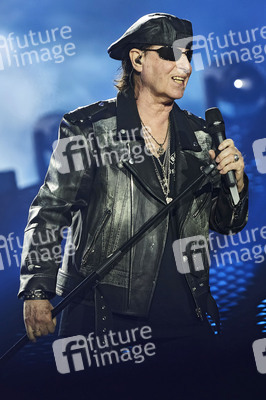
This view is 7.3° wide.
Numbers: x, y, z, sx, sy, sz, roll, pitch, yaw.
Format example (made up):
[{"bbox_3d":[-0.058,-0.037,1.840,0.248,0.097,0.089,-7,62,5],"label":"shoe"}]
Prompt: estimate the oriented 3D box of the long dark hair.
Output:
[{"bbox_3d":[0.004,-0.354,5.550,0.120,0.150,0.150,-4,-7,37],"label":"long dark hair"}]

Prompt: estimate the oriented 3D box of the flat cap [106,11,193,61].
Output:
[{"bbox_3d":[0.046,-0.430,5.500,0.250,0.125,0.210,-13,-12,36],"label":"flat cap"}]

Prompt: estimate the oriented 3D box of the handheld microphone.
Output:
[{"bbox_3d":[0.233,-0.113,5.400,0.050,0.265,0.050,-12,-3,-17],"label":"handheld microphone"}]

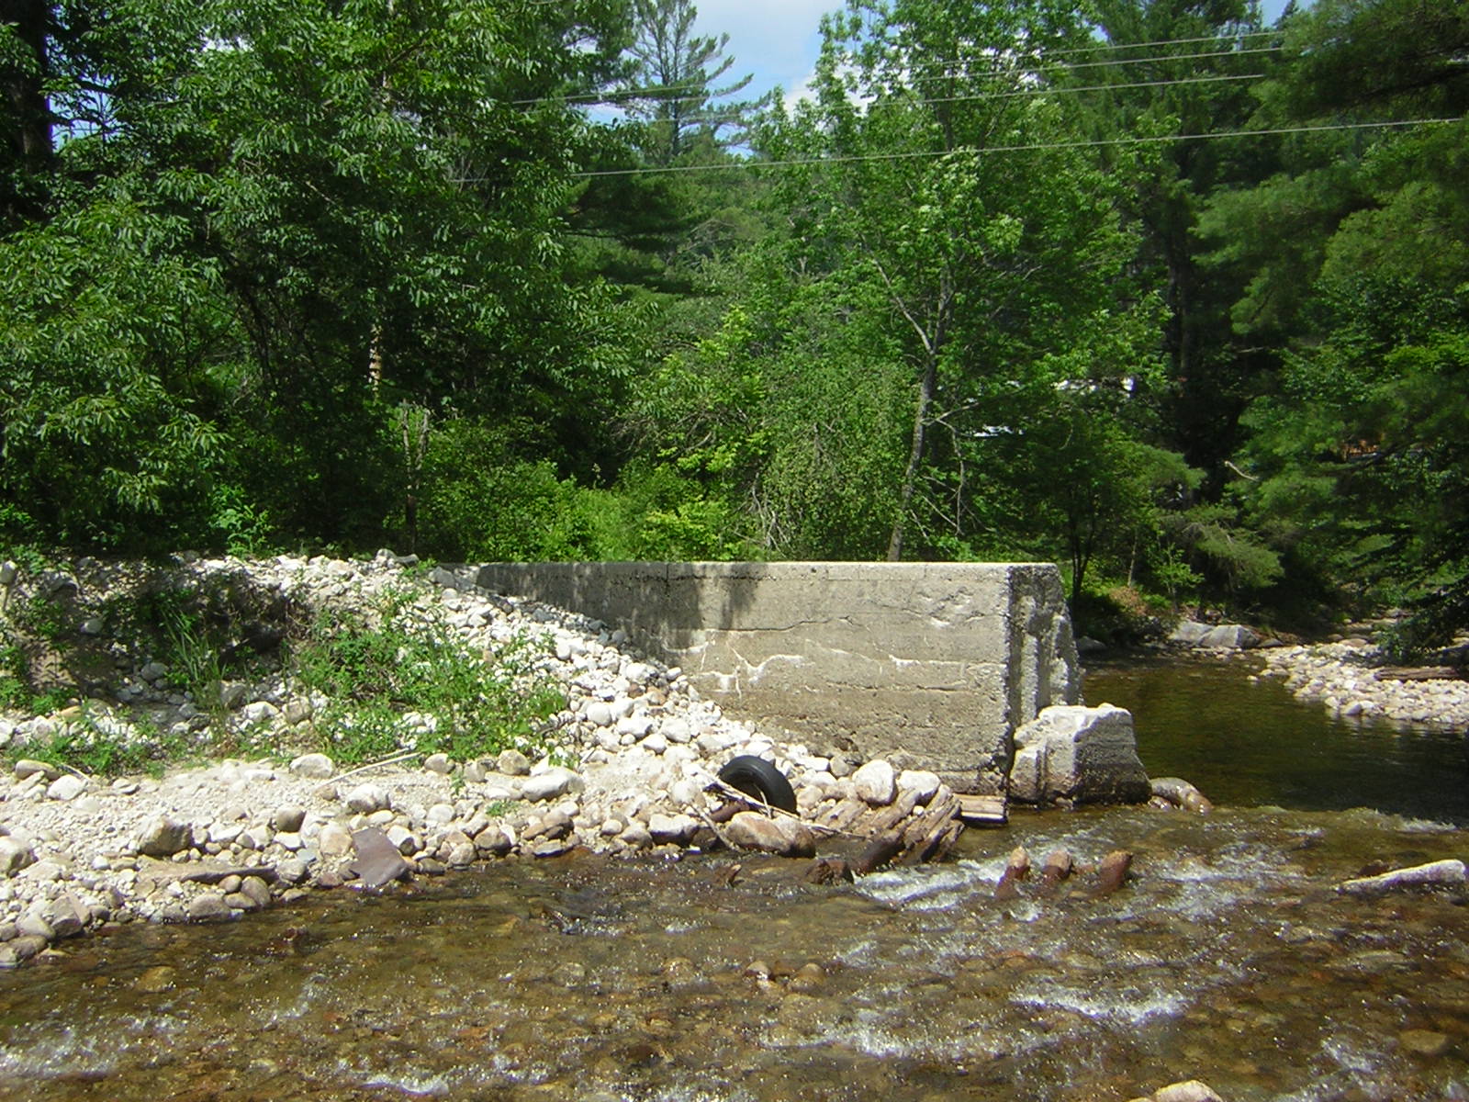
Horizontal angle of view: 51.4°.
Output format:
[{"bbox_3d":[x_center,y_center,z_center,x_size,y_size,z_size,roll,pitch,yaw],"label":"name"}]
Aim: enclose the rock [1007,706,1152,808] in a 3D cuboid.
[{"bbox_3d":[2.690,1.550,11.850,0.810,0.700,0.780,0,0,-27],"label":"rock"}]

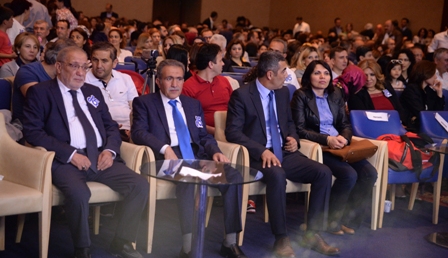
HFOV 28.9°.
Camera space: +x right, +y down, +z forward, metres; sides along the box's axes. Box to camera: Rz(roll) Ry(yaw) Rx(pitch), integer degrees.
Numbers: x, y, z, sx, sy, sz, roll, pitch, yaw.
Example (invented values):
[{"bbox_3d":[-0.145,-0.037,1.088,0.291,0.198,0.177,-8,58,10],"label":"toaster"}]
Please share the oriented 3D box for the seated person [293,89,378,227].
[{"bbox_3d":[0.811,0.140,6.639,0.580,1.190,0.640,-1,9,-34],"label":"seated person"}]

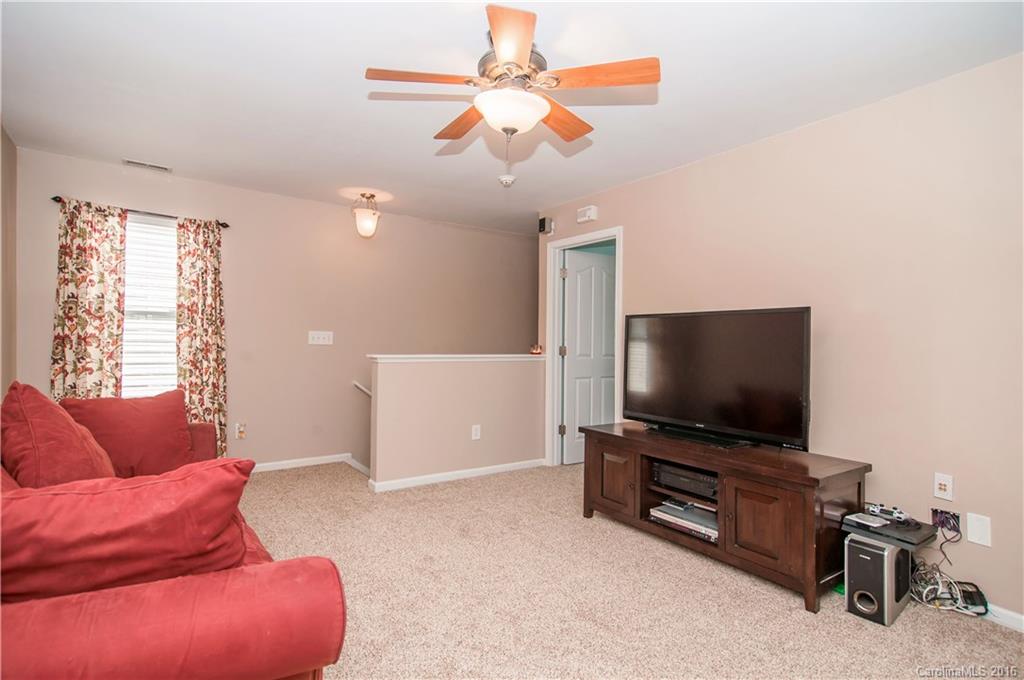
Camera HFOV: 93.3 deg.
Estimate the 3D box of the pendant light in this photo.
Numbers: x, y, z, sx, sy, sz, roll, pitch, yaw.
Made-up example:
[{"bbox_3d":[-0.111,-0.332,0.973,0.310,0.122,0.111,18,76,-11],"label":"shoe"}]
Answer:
[{"bbox_3d":[-1.263,-1.079,4.205,0.250,0.395,0.250,1,0,-35],"label":"pendant light"}]

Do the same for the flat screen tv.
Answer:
[{"bbox_3d":[1.192,0.218,3.005,0.250,0.785,1.243,1,0,-35],"label":"flat screen tv"}]

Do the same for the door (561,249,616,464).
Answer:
[{"bbox_3d":[0.831,0.174,4.775,0.760,2.030,0.037,1,0,-30],"label":"door"}]

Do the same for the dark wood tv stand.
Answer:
[{"bbox_3d":[1.121,0.906,2.850,0.555,0.592,1.490,1,0,-35],"label":"dark wood tv stand"}]

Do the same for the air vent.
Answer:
[{"bbox_3d":[-2.722,-1.295,3.613,0.305,0.012,0.155,1,0,-35],"label":"air vent"}]

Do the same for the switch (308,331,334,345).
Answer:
[{"bbox_3d":[-1.760,-0.017,4.456,0.210,0.116,0.015,1,0,-35],"label":"switch"}]

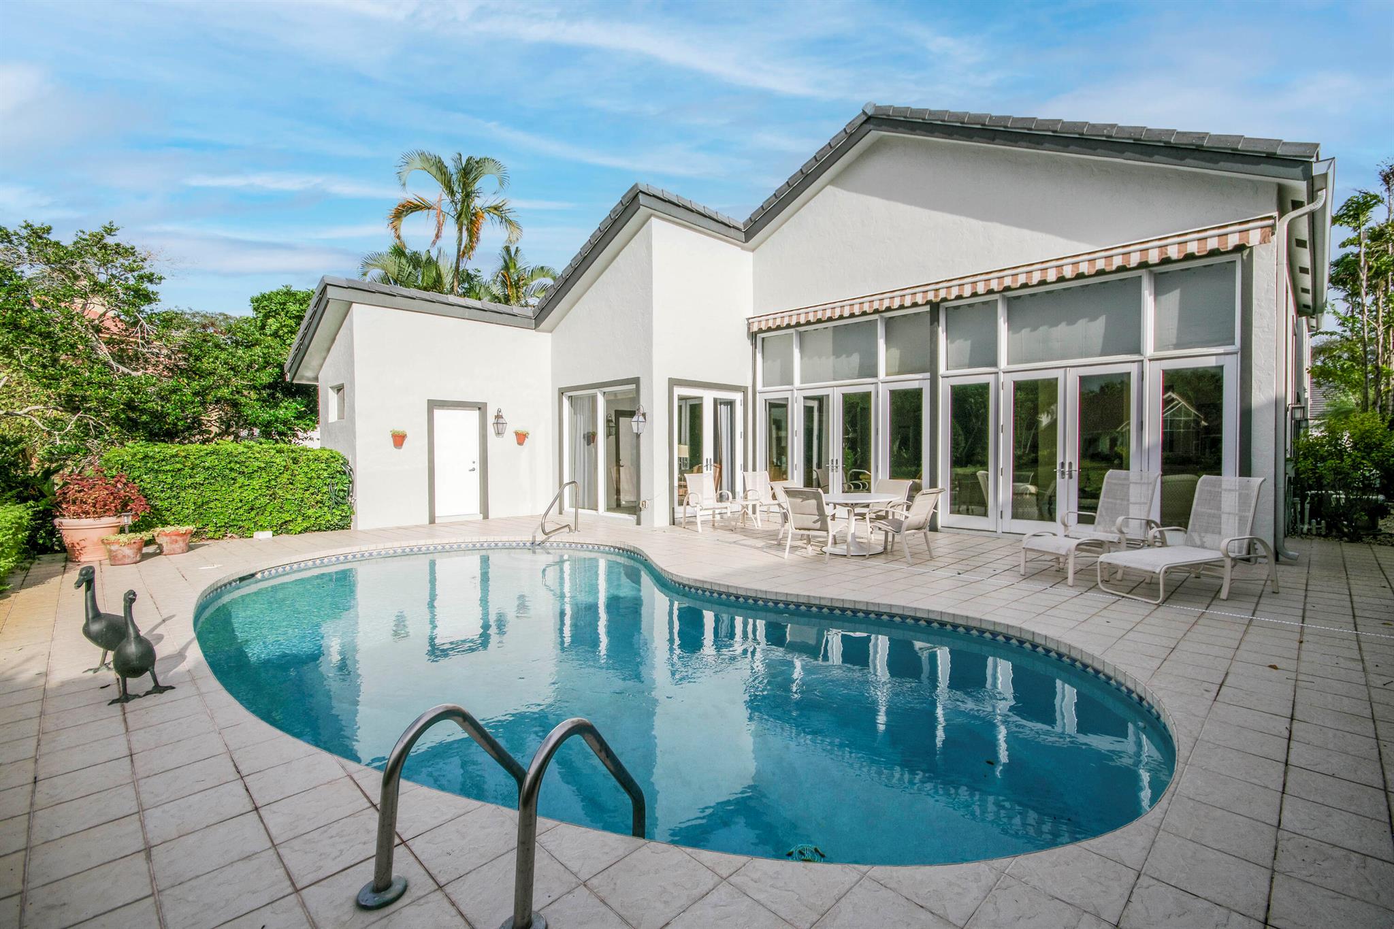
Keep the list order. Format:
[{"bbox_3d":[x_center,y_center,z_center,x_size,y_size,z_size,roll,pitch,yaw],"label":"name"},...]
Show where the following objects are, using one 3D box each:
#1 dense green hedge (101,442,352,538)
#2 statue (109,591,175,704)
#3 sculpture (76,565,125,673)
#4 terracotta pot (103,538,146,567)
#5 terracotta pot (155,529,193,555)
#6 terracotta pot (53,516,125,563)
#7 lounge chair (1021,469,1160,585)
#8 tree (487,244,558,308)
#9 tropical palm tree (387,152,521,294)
[{"bbox_3d":[-7.416,0.397,9.335,1.000,1.470,3.150,2,3,44],"label":"dense green hedge"},{"bbox_3d":[-3.211,1.007,3.340,0.420,0.600,0.270,2,3,44],"label":"statue"},{"bbox_3d":[-3.852,0.965,3.789,0.250,0.660,0.430,-1,2,-20],"label":"sculpture"},{"bbox_3d":[-6.941,1.064,7.038,0.350,0.280,0.350,-2,3,-45],"label":"terracotta pot"},{"bbox_3d":[-6.976,1.042,7.737,0.350,0.280,0.350,-2,2,-42],"label":"terracotta pot"},{"bbox_3d":[-7.656,0.939,7.300,0.600,0.520,0.600,2,3,43],"label":"terracotta pot"},{"bbox_3d":[4.209,0.642,6.187,1.420,1.080,0.660,-1,2,-22],"label":"lounge chair"},{"bbox_3d":[-4.889,-2.486,15.690,2.200,6.800,2.200,-1,2,-17],"label":"tree"},{"bbox_3d":[-6.524,-3.728,15.650,3.400,9.300,3.400,-1,2,-22],"label":"tropical palm tree"}]

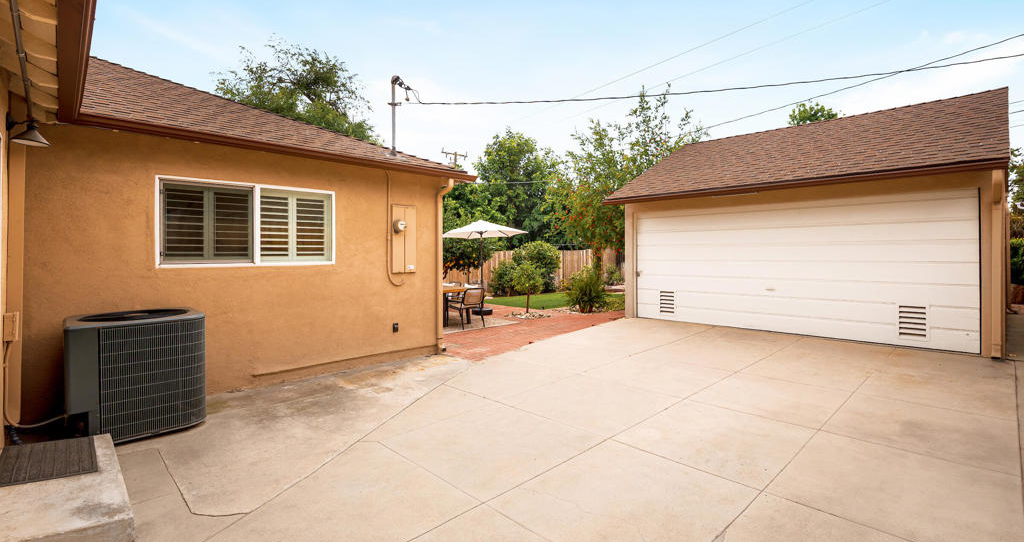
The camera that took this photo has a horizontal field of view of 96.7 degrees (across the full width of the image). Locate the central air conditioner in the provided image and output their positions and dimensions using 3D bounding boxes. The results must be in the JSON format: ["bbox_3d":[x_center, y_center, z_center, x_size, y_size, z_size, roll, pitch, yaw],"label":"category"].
[{"bbox_3d":[-2.795,0.734,3.434,0.800,0.800,0.810,-2,2,-45],"label":"central air conditioner"}]

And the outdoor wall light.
[{"bbox_3d":[-3.397,-0.985,3.205,0.210,0.210,0.200,-2,2,-45],"label":"outdoor wall light"}]

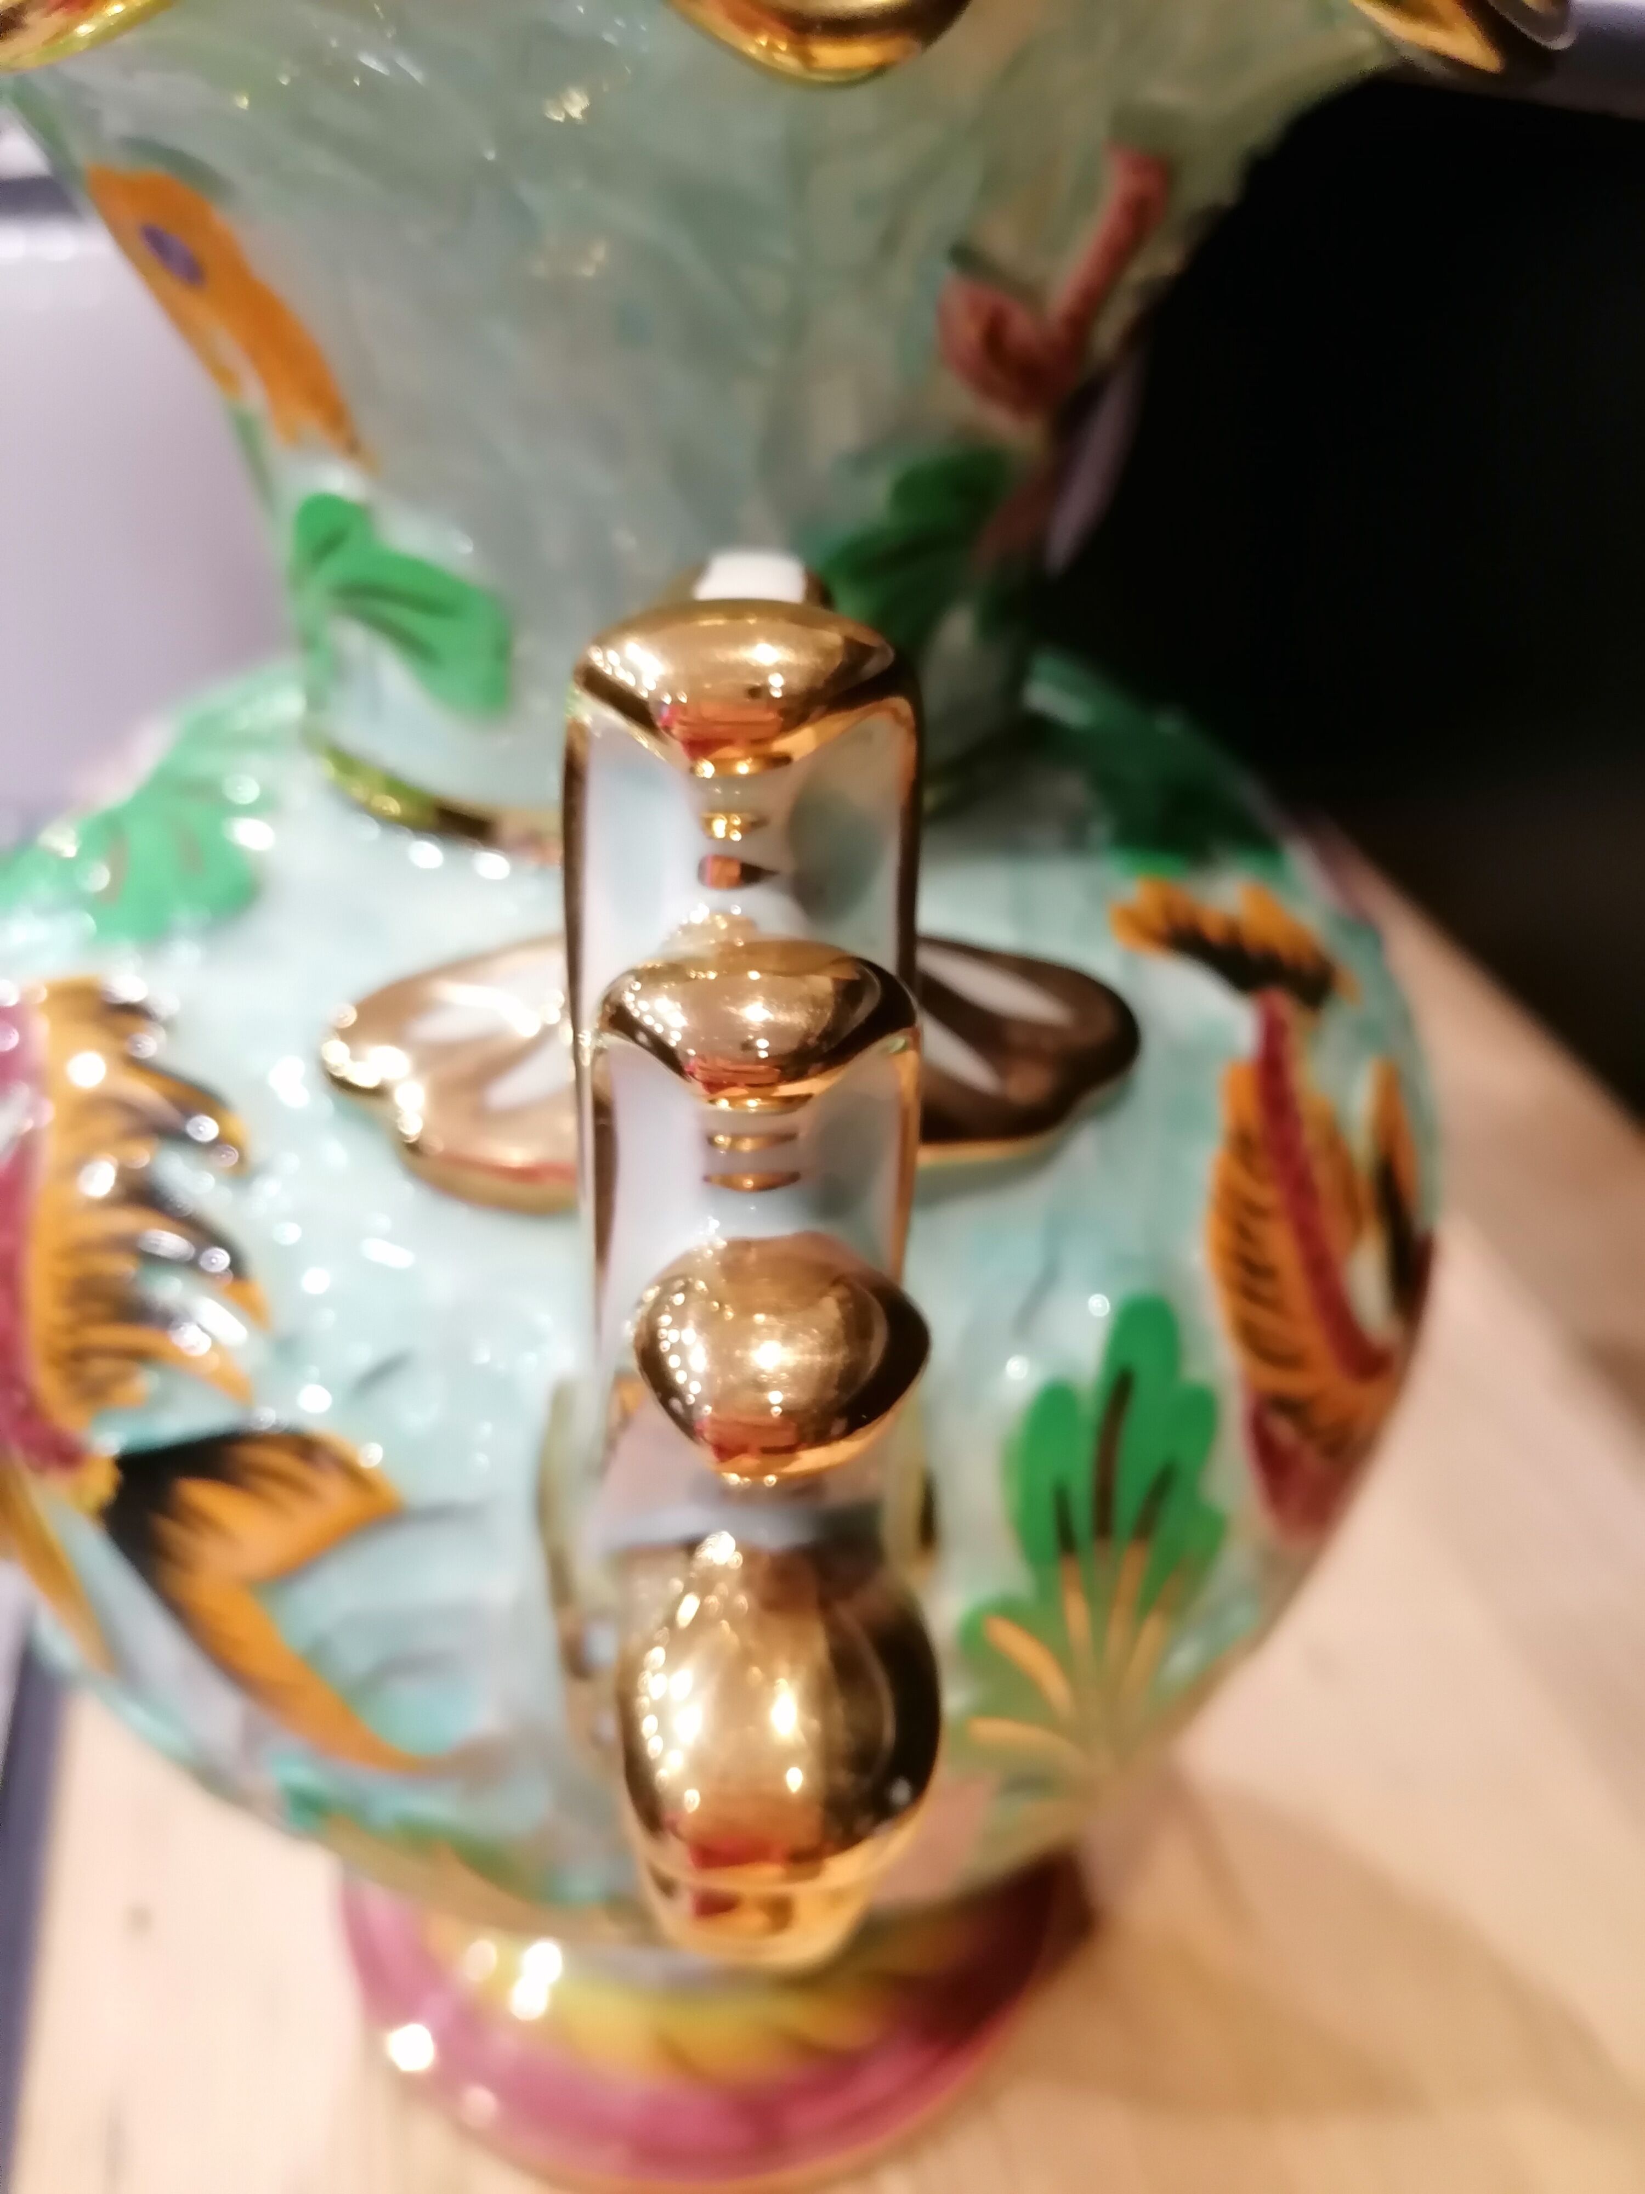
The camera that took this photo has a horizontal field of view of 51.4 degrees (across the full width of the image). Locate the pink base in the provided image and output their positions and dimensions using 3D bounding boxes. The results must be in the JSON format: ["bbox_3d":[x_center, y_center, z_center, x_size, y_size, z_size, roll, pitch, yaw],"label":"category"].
[{"bbox_3d":[-0.019,0.110,0.285,0.121,0.033,0.121,1,31,0],"label":"pink base"}]

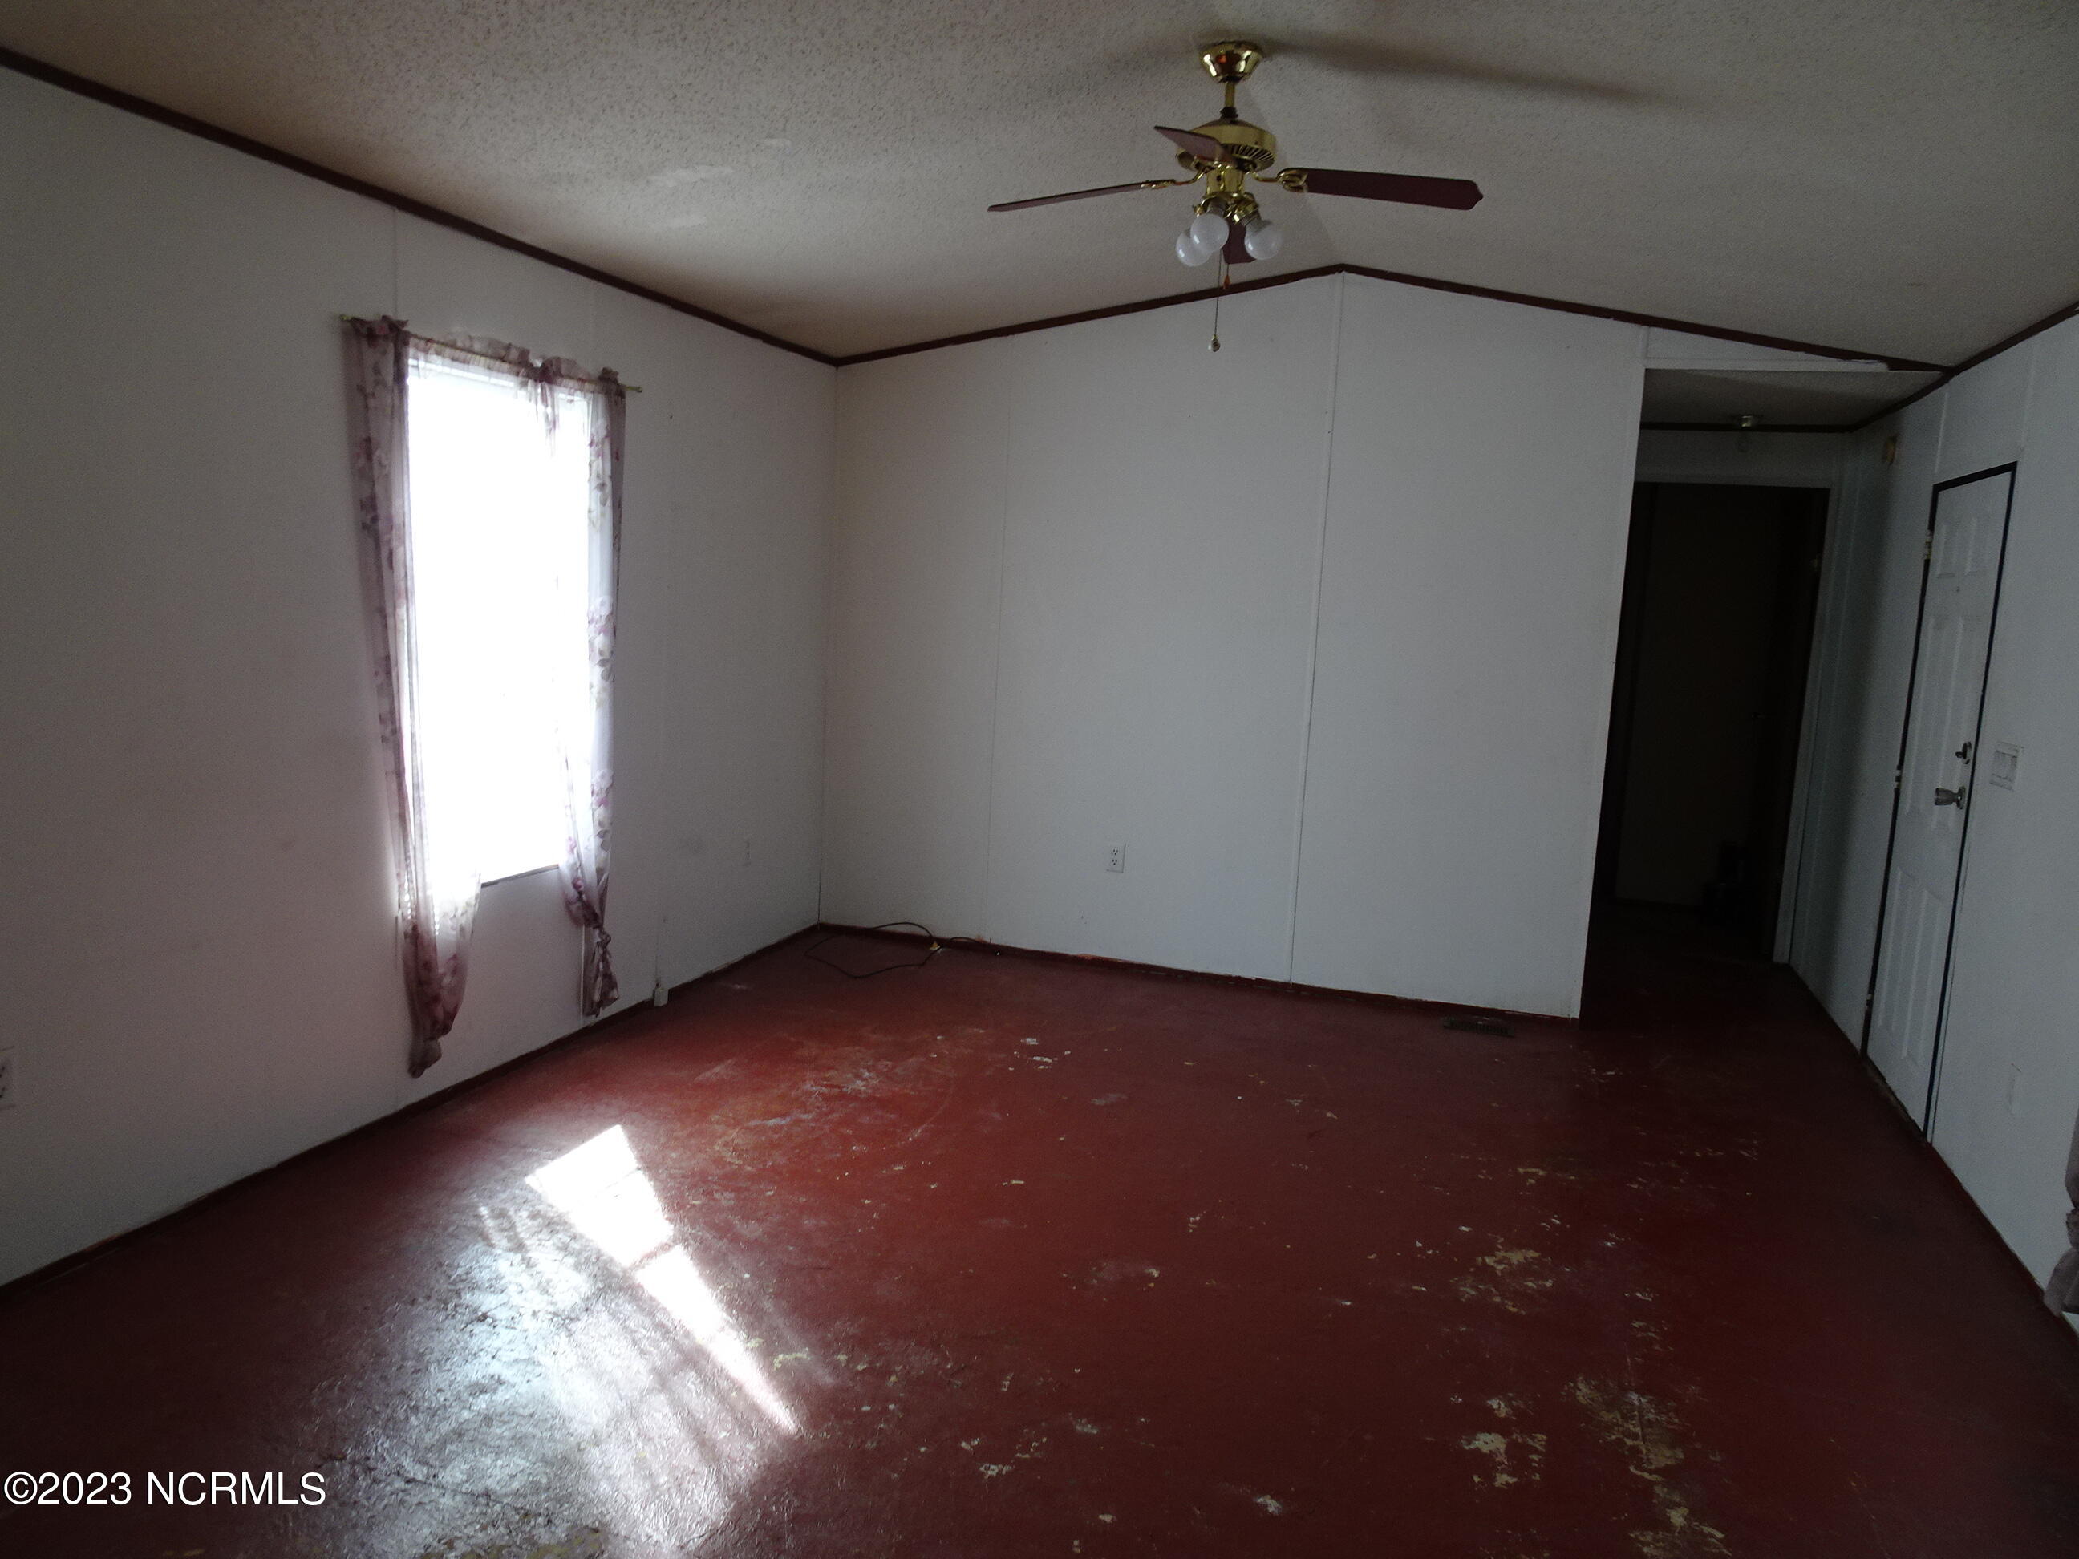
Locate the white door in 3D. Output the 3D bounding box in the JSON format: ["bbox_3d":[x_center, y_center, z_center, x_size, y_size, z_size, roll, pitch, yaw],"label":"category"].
[{"bbox_3d":[2.782,0.042,4.461,0.055,1.904,0.801,5,8,18],"label":"white door"}]

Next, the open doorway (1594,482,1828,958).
[{"bbox_3d":[2.910,-0.252,6.338,0.776,2.033,0.110,5,8,18],"label":"open doorway"}]

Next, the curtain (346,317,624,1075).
[{"bbox_3d":[-1.479,-0.179,4.011,0.110,1.955,1.088,5,8,18],"label":"curtain"}]

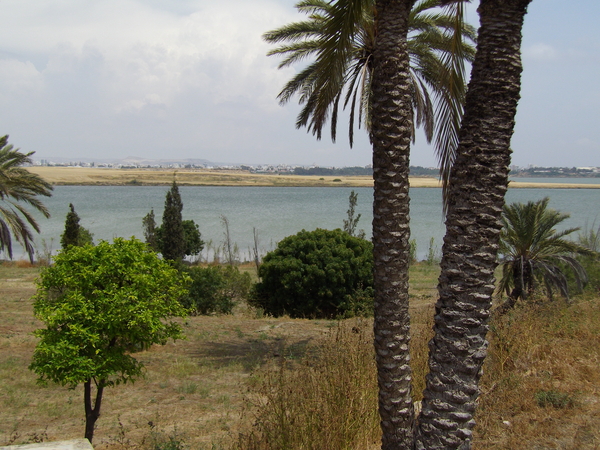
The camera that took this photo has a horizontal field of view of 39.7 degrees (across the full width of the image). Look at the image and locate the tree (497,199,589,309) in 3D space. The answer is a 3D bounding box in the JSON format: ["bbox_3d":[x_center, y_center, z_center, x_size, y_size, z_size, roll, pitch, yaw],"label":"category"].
[{"bbox_3d":[6.300,0.780,22.000,2.900,3.000,2.800,0,4,0],"label":"tree"}]

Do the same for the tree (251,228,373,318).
[{"bbox_3d":[0.420,1.250,22.600,3.500,2.350,3.200,0,4,0],"label":"tree"}]

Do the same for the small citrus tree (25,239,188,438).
[{"bbox_3d":[-2.690,1.640,11.700,2.200,2.850,2.150,0,4,0],"label":"small citrus tree"}]

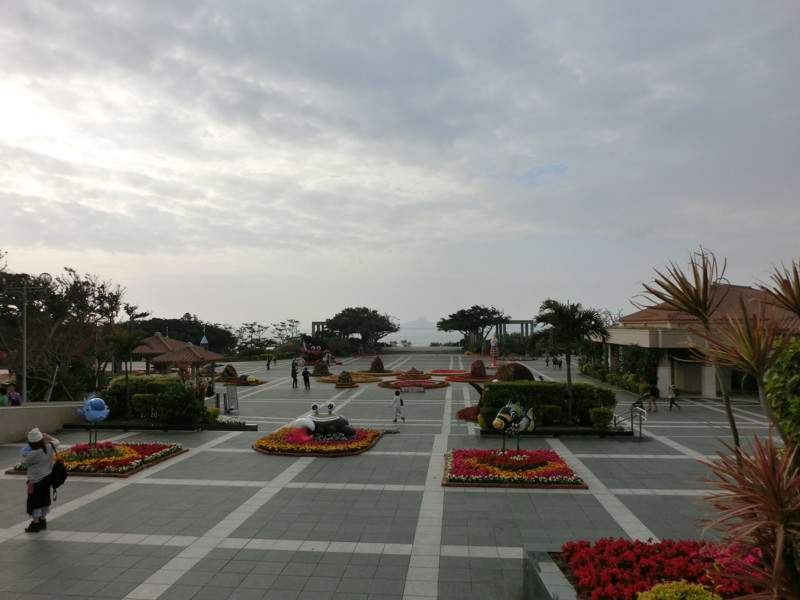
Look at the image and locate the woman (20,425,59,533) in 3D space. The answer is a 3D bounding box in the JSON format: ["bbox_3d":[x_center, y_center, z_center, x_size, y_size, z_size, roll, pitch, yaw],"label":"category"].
[{"bbox_3d":[-5.750,2.860,8.830,0.540,1.610,0.480,2,-4,-38],"label":"woman"}]

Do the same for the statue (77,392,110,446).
[{"bbox_3d":[-7.600,2.970,13.750,0.880,1.370,0.620,-2,-4,37],"label":"statue"}]

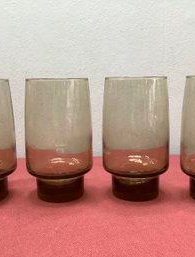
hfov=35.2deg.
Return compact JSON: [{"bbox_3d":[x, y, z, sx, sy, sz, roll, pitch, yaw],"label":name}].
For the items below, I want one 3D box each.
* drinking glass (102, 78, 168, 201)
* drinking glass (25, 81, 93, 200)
[{"bbox_3d":[0.041,0.009,0.322,0.070,0.122,0.070,-1,8,0],"label":"drinking glass"},{"bbox_3d":[-0.040,0.010,0.322,0.070,0.122,0.070,-1,8,0],"label":"drinking glass"}]

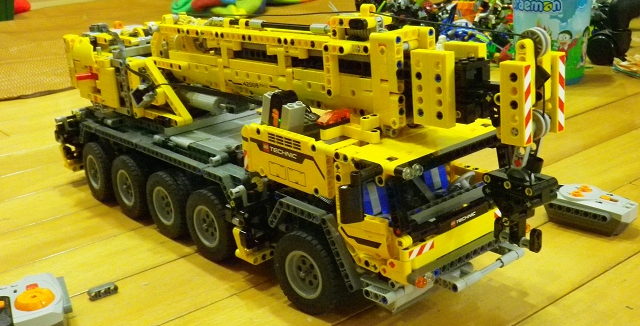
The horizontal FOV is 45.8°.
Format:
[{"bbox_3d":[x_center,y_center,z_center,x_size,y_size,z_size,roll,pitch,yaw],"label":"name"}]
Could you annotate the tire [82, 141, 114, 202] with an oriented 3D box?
[{"bbox_3d":[-0.236,0.009,0.819,0.021,0.062,0.062,-11,20,-36],"label":"tire"}]

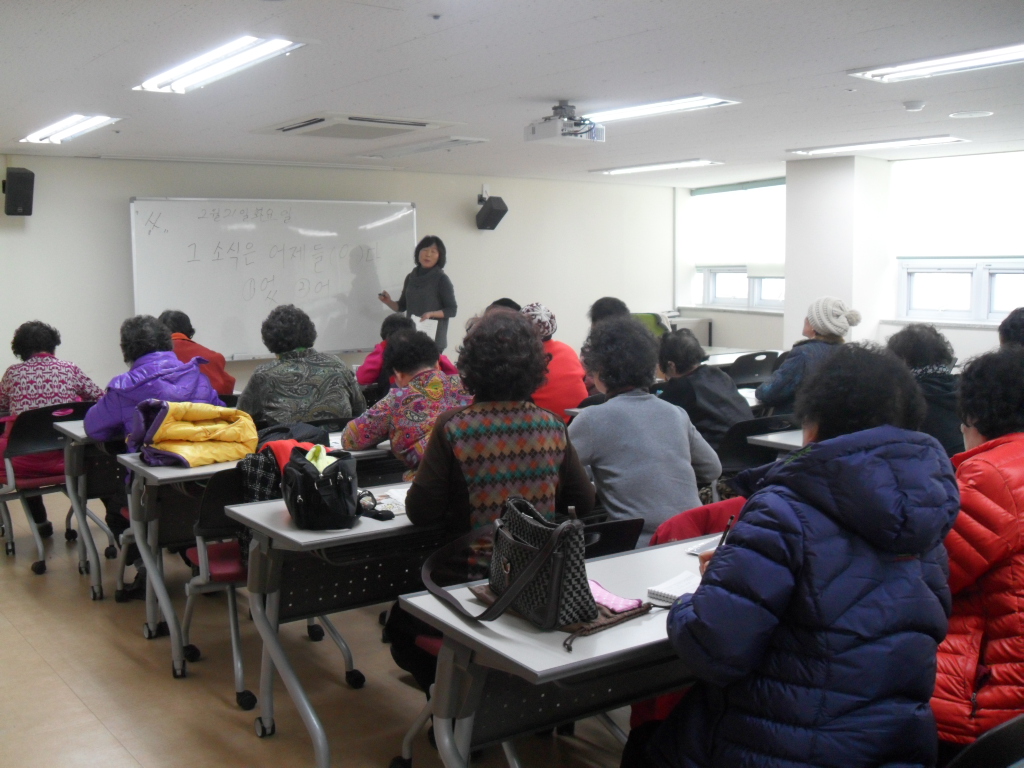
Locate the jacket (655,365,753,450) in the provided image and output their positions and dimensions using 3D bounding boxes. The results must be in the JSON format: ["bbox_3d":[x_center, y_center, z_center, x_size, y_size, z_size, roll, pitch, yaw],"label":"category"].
[{"bbox_3d":[0.805,0.188,4.654,0.500,0.580,0.480,-5,8,-36],"label":"jacket"}]

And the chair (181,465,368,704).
[{"bbox_3d":[-0.834,0.610,3.605,0.510,0.810,0.560,-4,8,-30],"label":"chair"}]

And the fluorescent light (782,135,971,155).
[{"bbox_3d":[2.405,-1.593,6.952,0.260,0.050,1.280,-5,8,-36],"label":"fluorescent light"}]

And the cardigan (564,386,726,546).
[{"bbox_3d":[0.384,0.267,3.139,0.540,0.560,0.420,-5,8,-32],"label":"cardigan"}]

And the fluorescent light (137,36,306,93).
[{"bbox_3d":[-1.181,-1.248,4.070,0.240,0.060,1.280,-5,8,-35],"label":"fluorescent light"}]

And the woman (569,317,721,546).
[{"bbox_3d":[0.331,0.448,3.215,0.580,1.270,0.740,-5,8,-36],"label":"woman"}]

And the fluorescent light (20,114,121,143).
[{"bbox_3d":[-2.507,-1.443,5.841,0.320,0.060,1.250,-6,8,-38],"label":"fluorescent light"}]

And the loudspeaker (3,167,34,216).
[{"bbox_3d":[-3.298,-1.282,6.911,0.175,0.290,0.155,-5,26,-35],"label":"loudspeaker"}]

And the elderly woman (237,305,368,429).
[{"bbox_3d":[-1.029,0.276,4.824,0.560,1.260,0.750,-5,8,-36],"label":"elderly woman"}]

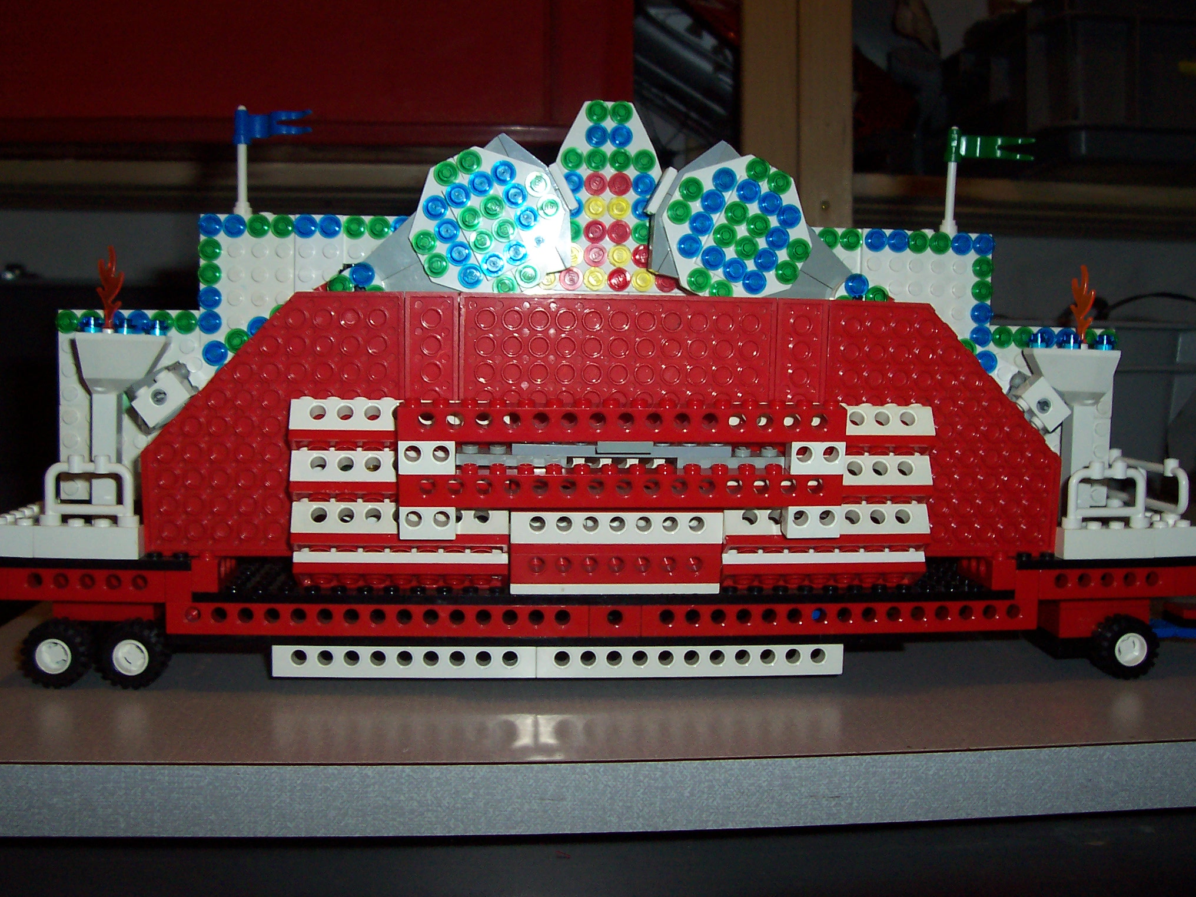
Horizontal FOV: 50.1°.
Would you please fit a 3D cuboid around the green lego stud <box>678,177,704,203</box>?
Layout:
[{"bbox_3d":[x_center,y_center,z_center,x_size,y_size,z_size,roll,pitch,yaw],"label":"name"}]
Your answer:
[{"bbox_3d":[0.030,-0.083,0.409,0.008,0.008,0.005,0,4,-5],"label":"green lego stud"}]

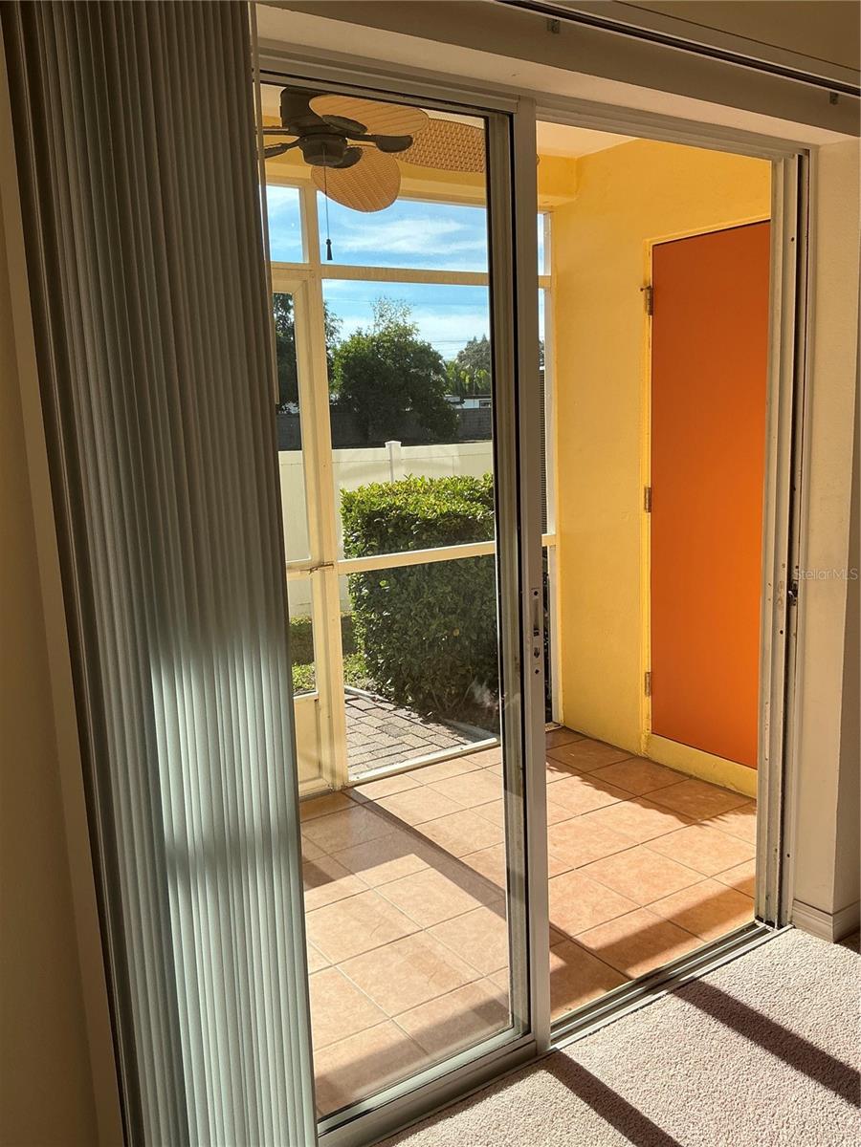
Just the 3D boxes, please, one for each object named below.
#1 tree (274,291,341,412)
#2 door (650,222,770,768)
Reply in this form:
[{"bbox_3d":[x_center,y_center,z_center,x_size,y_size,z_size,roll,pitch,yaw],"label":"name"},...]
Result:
[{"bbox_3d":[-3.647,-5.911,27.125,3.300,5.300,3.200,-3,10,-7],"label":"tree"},{"bbox_3d":[1.152,-0.260,3.564,0.050,2.035,0.770,-8,11,-33],"label":"door"}]

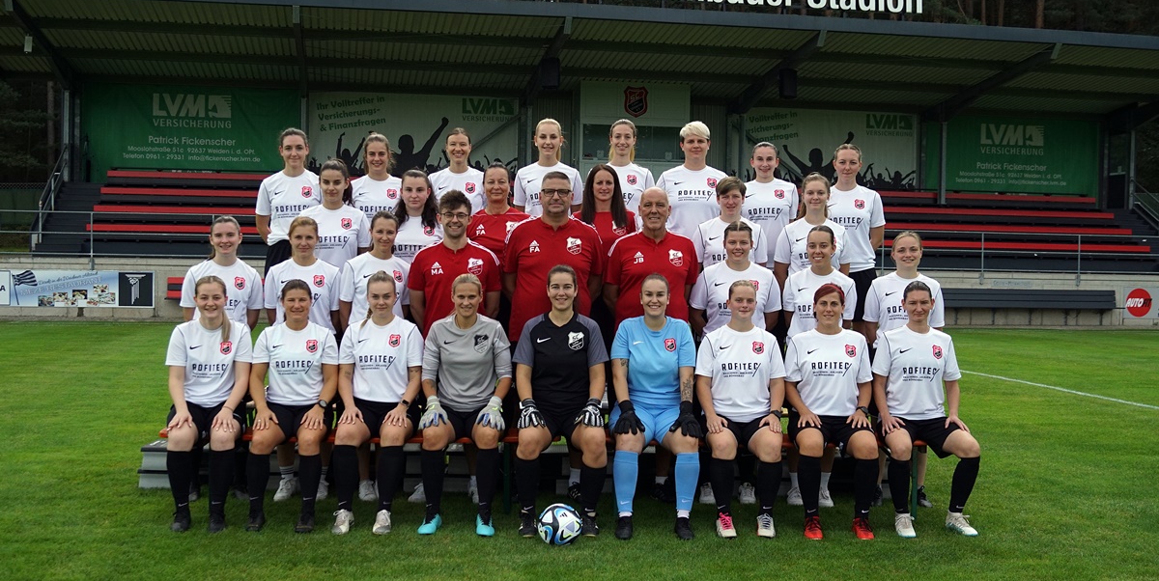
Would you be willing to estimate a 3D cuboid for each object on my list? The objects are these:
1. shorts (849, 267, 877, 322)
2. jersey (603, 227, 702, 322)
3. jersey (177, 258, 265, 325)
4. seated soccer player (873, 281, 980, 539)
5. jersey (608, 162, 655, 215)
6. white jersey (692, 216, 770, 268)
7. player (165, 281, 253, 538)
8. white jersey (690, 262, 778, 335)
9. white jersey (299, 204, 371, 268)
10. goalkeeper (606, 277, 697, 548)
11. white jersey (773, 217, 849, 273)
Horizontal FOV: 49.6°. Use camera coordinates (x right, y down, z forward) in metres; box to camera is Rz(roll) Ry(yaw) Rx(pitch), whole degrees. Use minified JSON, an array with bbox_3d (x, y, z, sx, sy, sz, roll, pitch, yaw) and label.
[{"bbox_3d":[1.764,0.013,8.224,0.380,0.400,0.260,1,1,6],"label":"shorts"},{"bbox_3d":[0.434,-0.021,7.587,0.580,0.710,0.310,1,1,0],"label":"jersey"},{"bbox_3d":[-2.133,0.082,7.476,0.485,0.550,0.260,1,1,-3],"label":"jersey"},{"bbox_3d":[1.882,0.625,6.932,0.520,1.330,0.700,1,1,-2],"label":"seated soccer player"},{"bbox_3d":[0.273,-0.557,8.106,0.460,0.550,0.260,1,1,10],"label":"jersey"},{"bbox_3d":[0.946,-0.178,7.860,0.470,0.570,0.270,1,1,6],"label":"white jersey"},{"bbox_3d":[-1.976,0.579,6.680,0.470,1.299,0.680,0,2,-12],"label":"player"},{"bbox_3d":[0.945,0.126,7.626,0.560,0.610,0.280,1,1,2],"label":"white jersey"},{"bbox_3d":[-1.533,-0.251,7.860,0.460,0.580,0.270,1,1,-9],"label":"white jersey"},{"bbox_3d":[0.407,0.598,6.830,0.500,1.360,0.730,1,1,0],"label":"goalkeeper"},{"bbox_3d":[1.448,-0.178,7.860,0.450,0.570,0.270,1,1,0],"label":"white jersey"}]

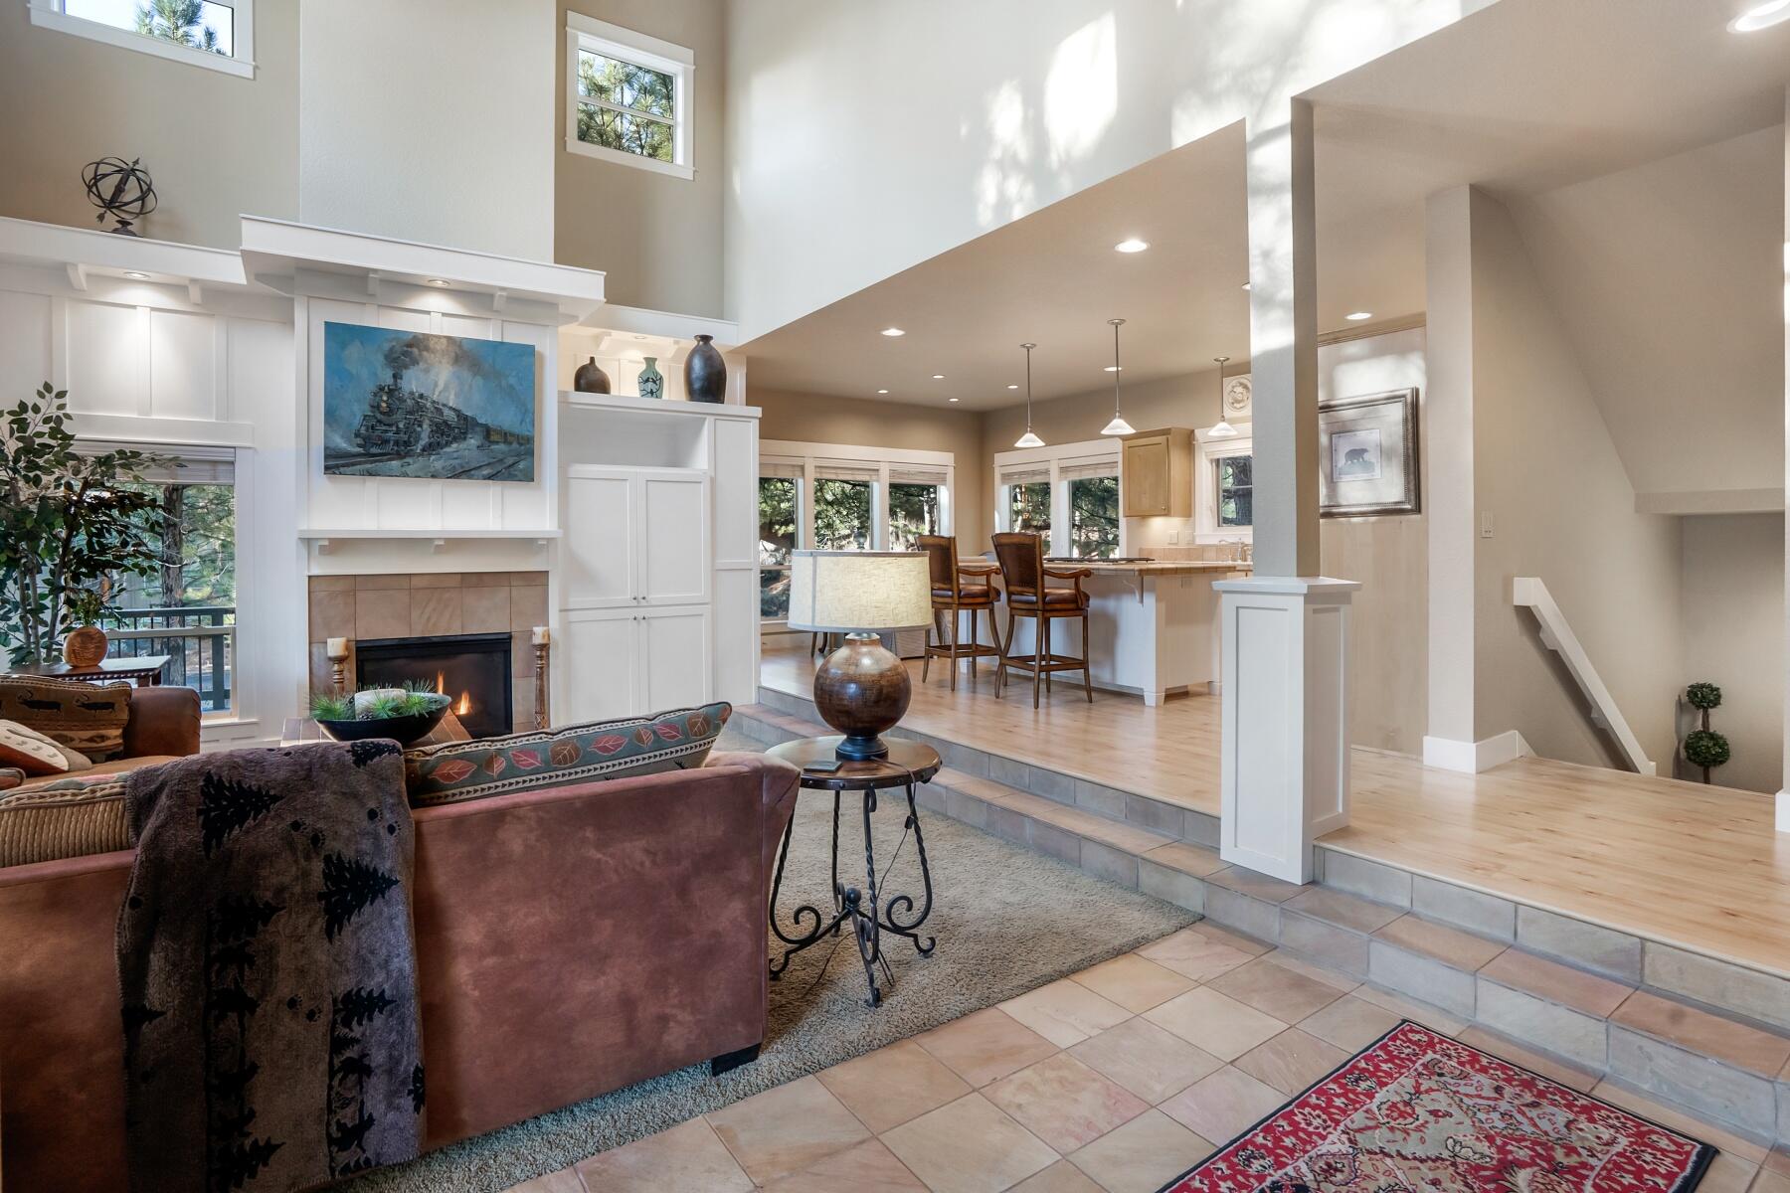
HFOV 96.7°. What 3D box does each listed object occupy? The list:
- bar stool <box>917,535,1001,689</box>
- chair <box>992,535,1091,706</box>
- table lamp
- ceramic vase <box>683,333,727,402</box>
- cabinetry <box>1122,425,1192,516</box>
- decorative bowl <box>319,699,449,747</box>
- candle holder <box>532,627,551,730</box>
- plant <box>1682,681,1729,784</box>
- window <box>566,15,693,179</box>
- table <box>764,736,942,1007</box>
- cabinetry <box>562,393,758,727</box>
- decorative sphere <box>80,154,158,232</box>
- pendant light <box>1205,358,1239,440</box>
[{"bbox_3d":[0.525,0.110,6.149,0.530,1.165,0.510,-1,3,-26],"label":"bar stool"},{"bbox_3d":[1.035,0.150,5.520,0.530,1.165,0.510,-1,3,-26],"label":"chair"},{"bbox_3d":[-0.112,0.183,2.590,0.465,0.660,0.465,0,3,0],"label":"table lamp"},{"bbox_3d":[-1.435,-1.715,6.004,0.325,0.565,0.325,-2,4,-32],"label":"ceramic vase"},{"bbox_3d":[2.490,-1.145,7.512,0.340,0.800,0.540,-2,4,-32],"label":"cabinetry"},{"bbox_3d":[-2.460,0.620,3.840,0.540,0.160,0.540,-2,3,-32],"label":"decorative bowl"},{"bbox_3d":[-2.360,0.623,5.300,0.125,0.830,0.125,-2,3,-32],"label":"candle holder"},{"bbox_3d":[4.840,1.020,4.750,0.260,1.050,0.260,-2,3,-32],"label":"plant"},{"bbox_3d":[-2.125,-4.030,6.430,1.000,1.090,0.120,-2,3,-32],"label":"window"},{"bbox_3d":[-0.134,0.833,2.558,0.560,0.655,0.560,0,3,0],"label":"table"},{"bbox_3d":[-1.842,-0.236,5.939,1.470,2.380,0.680,-2,4,-32],"label":"cabinetry"},{"bbox_3d":[-4.540,-2.354,4.661,0.370,0.450,0.370,-2,4,-32],"label":"decorative sphere"},{"bbox_3d":[2.970,-1.810,7.220,0.255,0.720,0.255,-2,3,-32],"label":"pendant light"}]

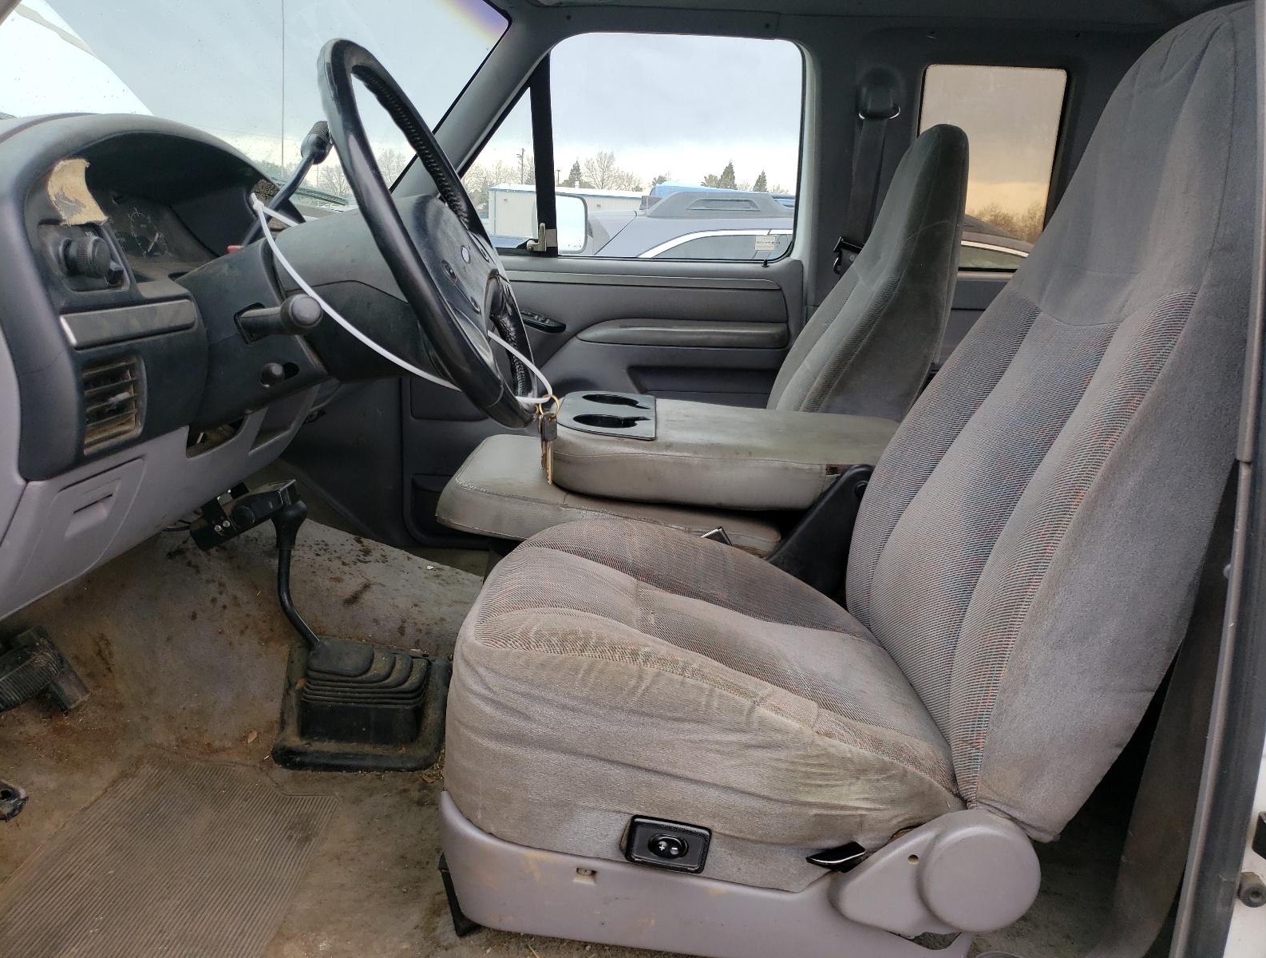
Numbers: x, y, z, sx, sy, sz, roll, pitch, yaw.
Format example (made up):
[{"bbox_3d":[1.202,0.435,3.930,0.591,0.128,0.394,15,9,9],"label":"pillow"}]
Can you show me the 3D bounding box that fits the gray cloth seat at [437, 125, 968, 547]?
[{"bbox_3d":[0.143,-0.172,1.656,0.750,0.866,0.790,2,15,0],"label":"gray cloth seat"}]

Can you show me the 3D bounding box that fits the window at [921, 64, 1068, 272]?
[{"bbox_3d":[0.739,-0.645,2.024,0.315,0.415,0.030,2,28,0],"label":"window"}]

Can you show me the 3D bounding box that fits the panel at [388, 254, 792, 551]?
[{"bbox_3d":[-0.083,-0.161,2.166,0.895,0.676,0.100,2,15,0],"label":"panel"}]

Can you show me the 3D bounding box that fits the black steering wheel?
[{"bbox_3d":[-0.205,-0.225,0.947,0.100,0.394,0.394,-24,14,6],"label":"black steering wheel"}]

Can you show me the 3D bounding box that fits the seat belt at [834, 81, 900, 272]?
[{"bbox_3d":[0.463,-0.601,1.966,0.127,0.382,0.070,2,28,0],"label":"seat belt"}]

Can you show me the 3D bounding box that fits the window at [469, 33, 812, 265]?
[{"bbox_3d":[-0.062,-0.692,2.019,0.837,0.455,0.030,2,28,0],"label":"window"}]

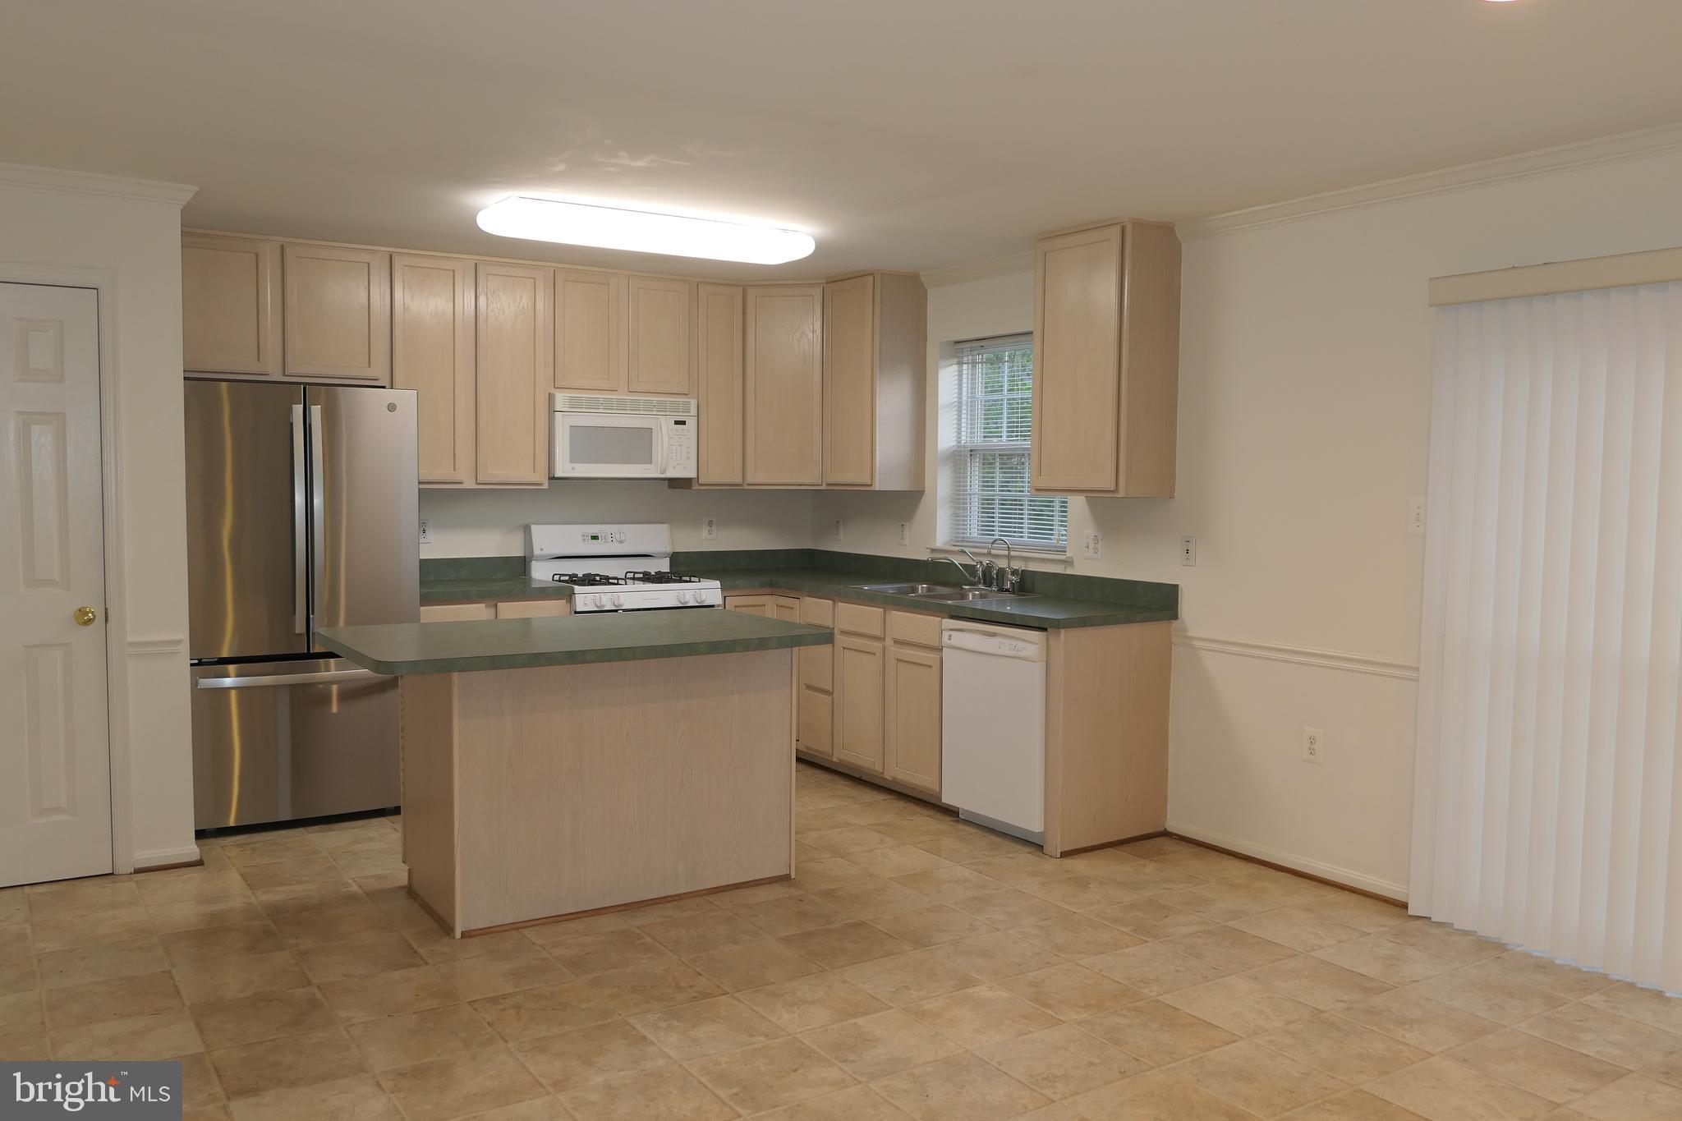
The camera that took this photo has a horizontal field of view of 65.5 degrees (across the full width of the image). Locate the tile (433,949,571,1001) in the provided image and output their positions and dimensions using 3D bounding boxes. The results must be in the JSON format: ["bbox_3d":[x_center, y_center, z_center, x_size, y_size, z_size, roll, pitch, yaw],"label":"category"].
[{"bbox_3d":[-0.949,1.165,3.704,0.308,0.010,0.308,-2,4,-33],"label":"tile"}]

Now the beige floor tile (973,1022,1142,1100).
[{"bbox_3d":[0.531,1.218,3.186,0.305,0.010,0.305,-1,4,-33],"label":"beige floor tile"}]

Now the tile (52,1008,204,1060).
[{"bbox_3d":[-1.788,1.206,3.263,0.320,0.010,0.320,-2,4,-33],"label":"tile"}]

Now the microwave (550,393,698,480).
[{"bbox_3d":[-1.136,-0.612,6.554,0.760,0.405,0.375,-2,4,-34],"label":"microwave"}]

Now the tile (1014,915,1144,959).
[{"bbox_3d":[0.738,1.182,4.107,0.320,0.010,0.320,-2,4,-33],"label":"tile"}]

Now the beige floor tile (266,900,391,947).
[{"bbox_3d":[-1.597,1.154,4.128,0.317,0.010,0.314,-2,4,-33],"label":"beige floor tile"}]

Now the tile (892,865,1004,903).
[{"bbox_3d":[0.378,1.123,4.565,0.308,0.010,0.308,-2,4,-33],"label":"tile"}]

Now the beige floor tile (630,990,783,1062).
[{"bbox_3d":[-0.347,1.197,3.364,0.305,0.010,0.305,-1,4,-33],"label":"beige floor tile"}]

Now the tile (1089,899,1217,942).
[{"bbox_3d":[1.000,1.166,4.236,0.305,0.010,0.305,-1,4,-33],"label":"tile"}]

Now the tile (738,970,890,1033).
[{"bbox_3d":[-0.074,1.204,3.568,0.317,0.010,0.314,-2,4,-33],"label":"tile"}]

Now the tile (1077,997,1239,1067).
[{"bbox_3d":[0.830,1.232,3.434,0.310,0.012,0.310,-2,4,-34],"label":"tile"}]

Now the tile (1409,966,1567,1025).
[{"bbox_3d":[1.828,1.226,3.689,0.310,0.012,0.310,-2,4,-34],"label":"tile"}]

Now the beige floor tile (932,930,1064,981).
[{"bbox_3d":[0.464,1.190,3.922,0.317,0.010,0.314,-2,4,-33],"label":"beige floor tile"}]

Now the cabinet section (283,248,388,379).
[{"bbox_3d":[-2.280,-1.076,5.825,0.460,0.595,0.322,-2,4,-33],"label":"cabinet section"}]

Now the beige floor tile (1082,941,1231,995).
[{"bbox_3d":[0.915,1.189,3.806,0.305,0.010,0.305,-1,4,-33],"label":"beige floor tile"}]

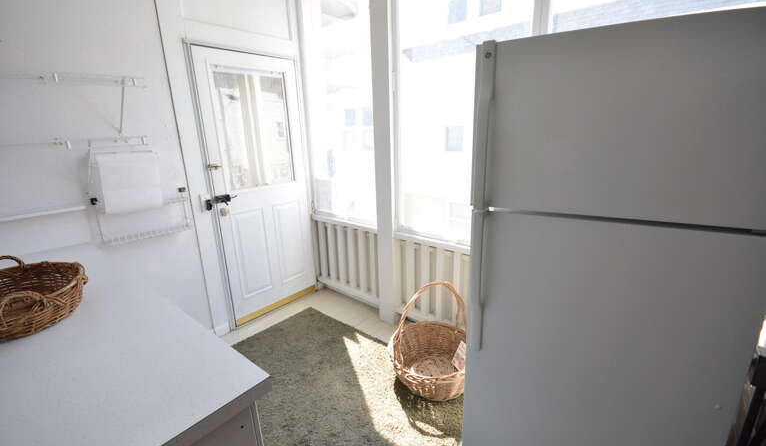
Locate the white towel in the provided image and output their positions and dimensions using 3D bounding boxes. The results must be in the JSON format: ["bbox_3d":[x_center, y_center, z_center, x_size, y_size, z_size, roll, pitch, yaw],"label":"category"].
[{"bbox_3d":[-1.433,-0.229,1.809,0.085,0.325,0.270,12,21,38],"label":"white towel"}]

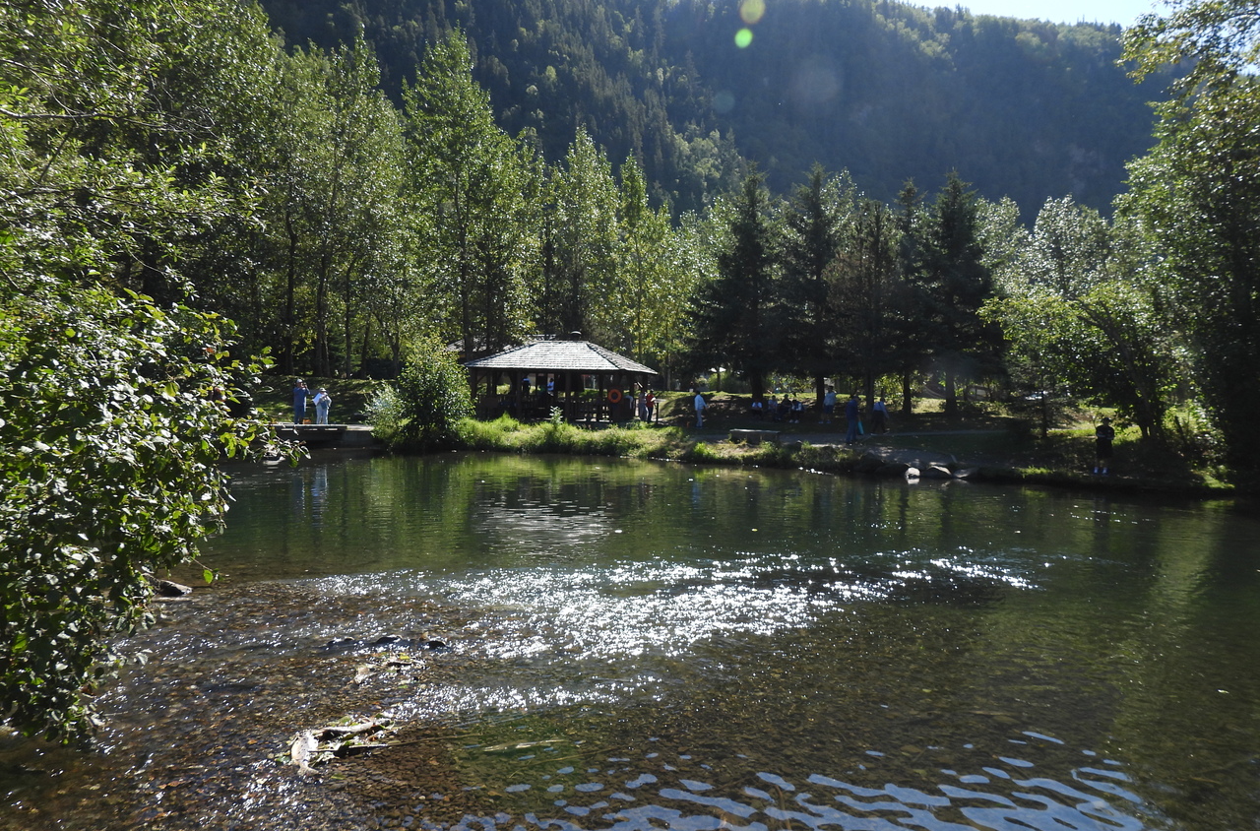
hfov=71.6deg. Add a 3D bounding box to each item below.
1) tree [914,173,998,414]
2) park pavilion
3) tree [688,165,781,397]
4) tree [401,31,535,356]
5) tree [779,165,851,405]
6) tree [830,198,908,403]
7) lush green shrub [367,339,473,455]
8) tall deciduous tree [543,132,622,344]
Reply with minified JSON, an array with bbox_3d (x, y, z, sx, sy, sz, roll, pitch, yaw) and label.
[{"bbox_3d":[16.061,-5.984,43.000,4.170,11.820,4.170,1,1,0],"label":"tree"},{"bbox_3d":[-3.450,-1.970,45.000,8.300,4.550,6.400,1,1,17],"label":"park pavilion"},{"bbox_3d":[5.357,-6.793,45.500,4.720,12.000,4.720,1,1,0],"label":"tree"},{"bbox_3d":[-9.211,-11.944,50.000,7.440,20.000,7.060,1,1,0],"label":"tree"},{"bbox_3d":[9.401,-6.594,44.500,3.710,12.230,3.900,1,1,0],"label":"tree"},{"bbox_3d":[11.476,-5.419,42.000,3.790,10.130,3.790,1,1,0],"label":"tree"},{"bbox_3d":[-9.056,-0.878,38.000,4.450,4.880,4.230,1,1,0],"label":"lush green shrub"},{"bbox_3d":[-3.068,-10.101,55.000,4.960,15.930,5.210,1,1,0],"label":"tall deciduous tree"}]

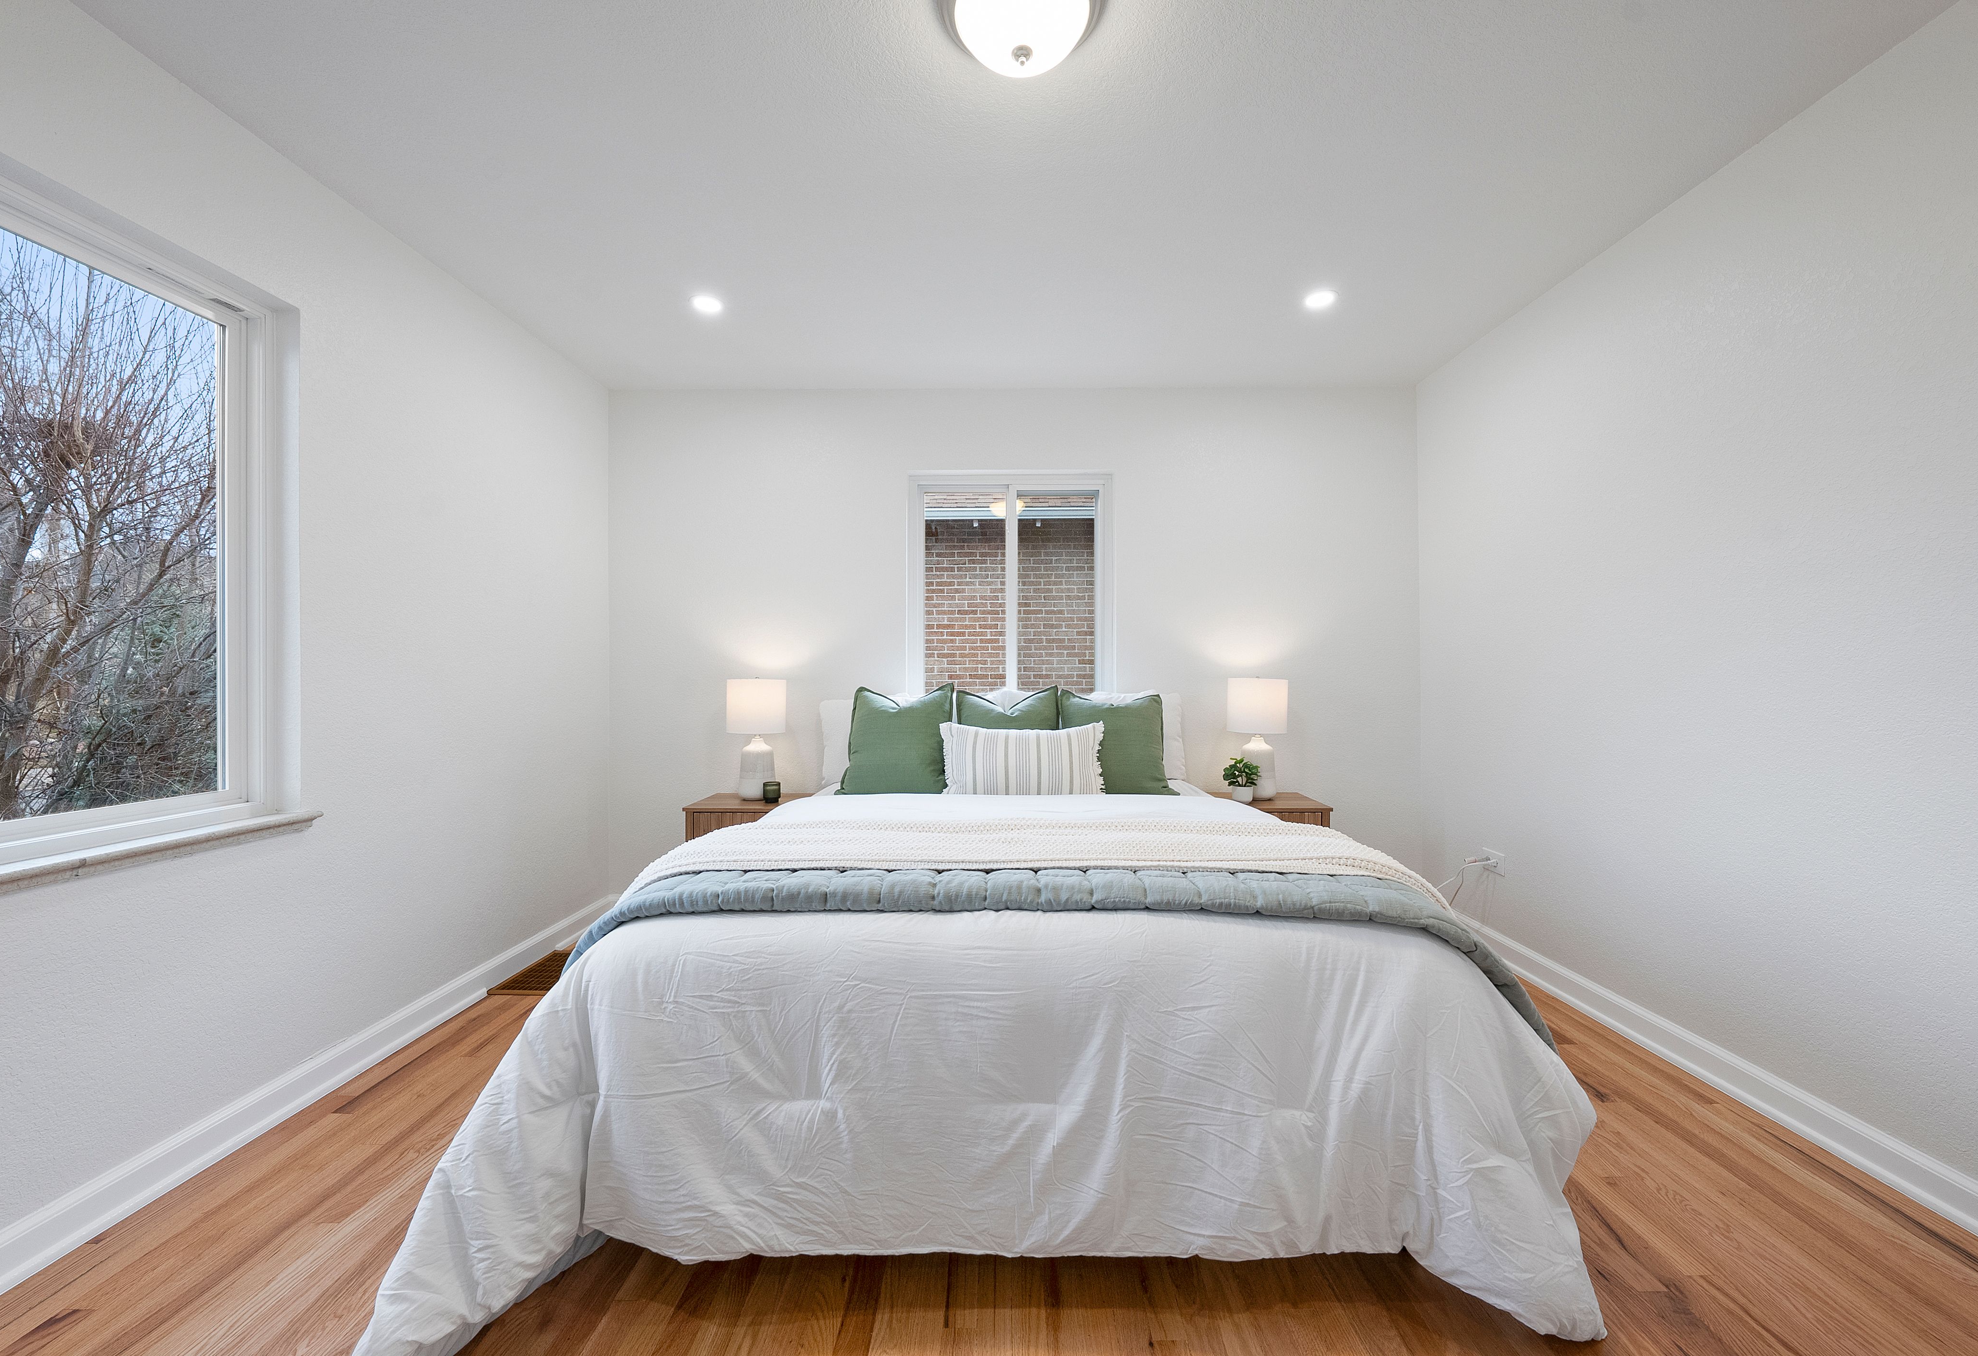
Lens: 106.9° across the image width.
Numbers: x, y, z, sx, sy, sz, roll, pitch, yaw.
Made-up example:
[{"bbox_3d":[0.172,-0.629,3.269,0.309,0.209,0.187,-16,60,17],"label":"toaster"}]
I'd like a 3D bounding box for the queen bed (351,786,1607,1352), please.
[{"bbox_3d":[0.020,0.770,2.260,2.000,0.660,2.100,0,0,1],"label":"queen bed"}]

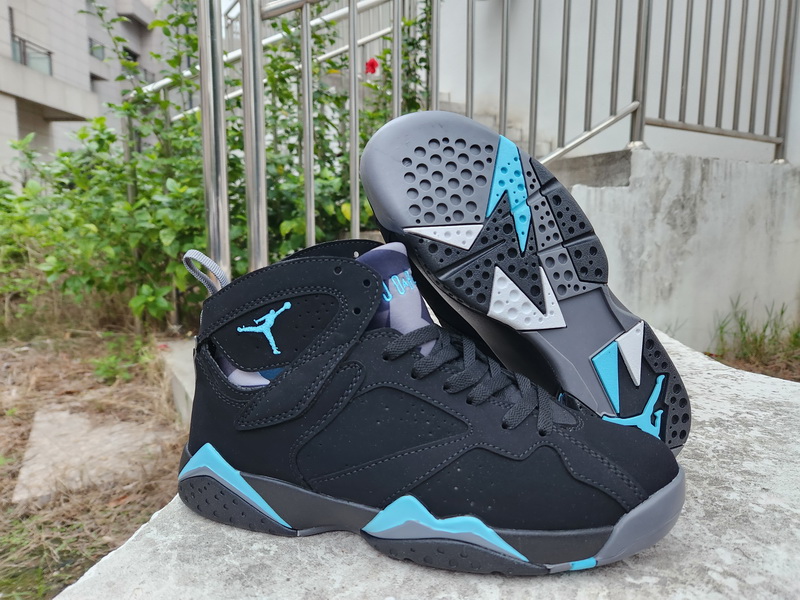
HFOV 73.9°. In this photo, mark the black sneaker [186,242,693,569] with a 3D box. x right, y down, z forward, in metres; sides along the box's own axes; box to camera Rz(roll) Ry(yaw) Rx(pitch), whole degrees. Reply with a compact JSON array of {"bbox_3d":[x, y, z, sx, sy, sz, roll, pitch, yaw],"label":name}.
[{"bbox_3d":[0.009,0.045,0.307,0.297,0.163,0.108,1,6,11],"label":"black sneaker"}]

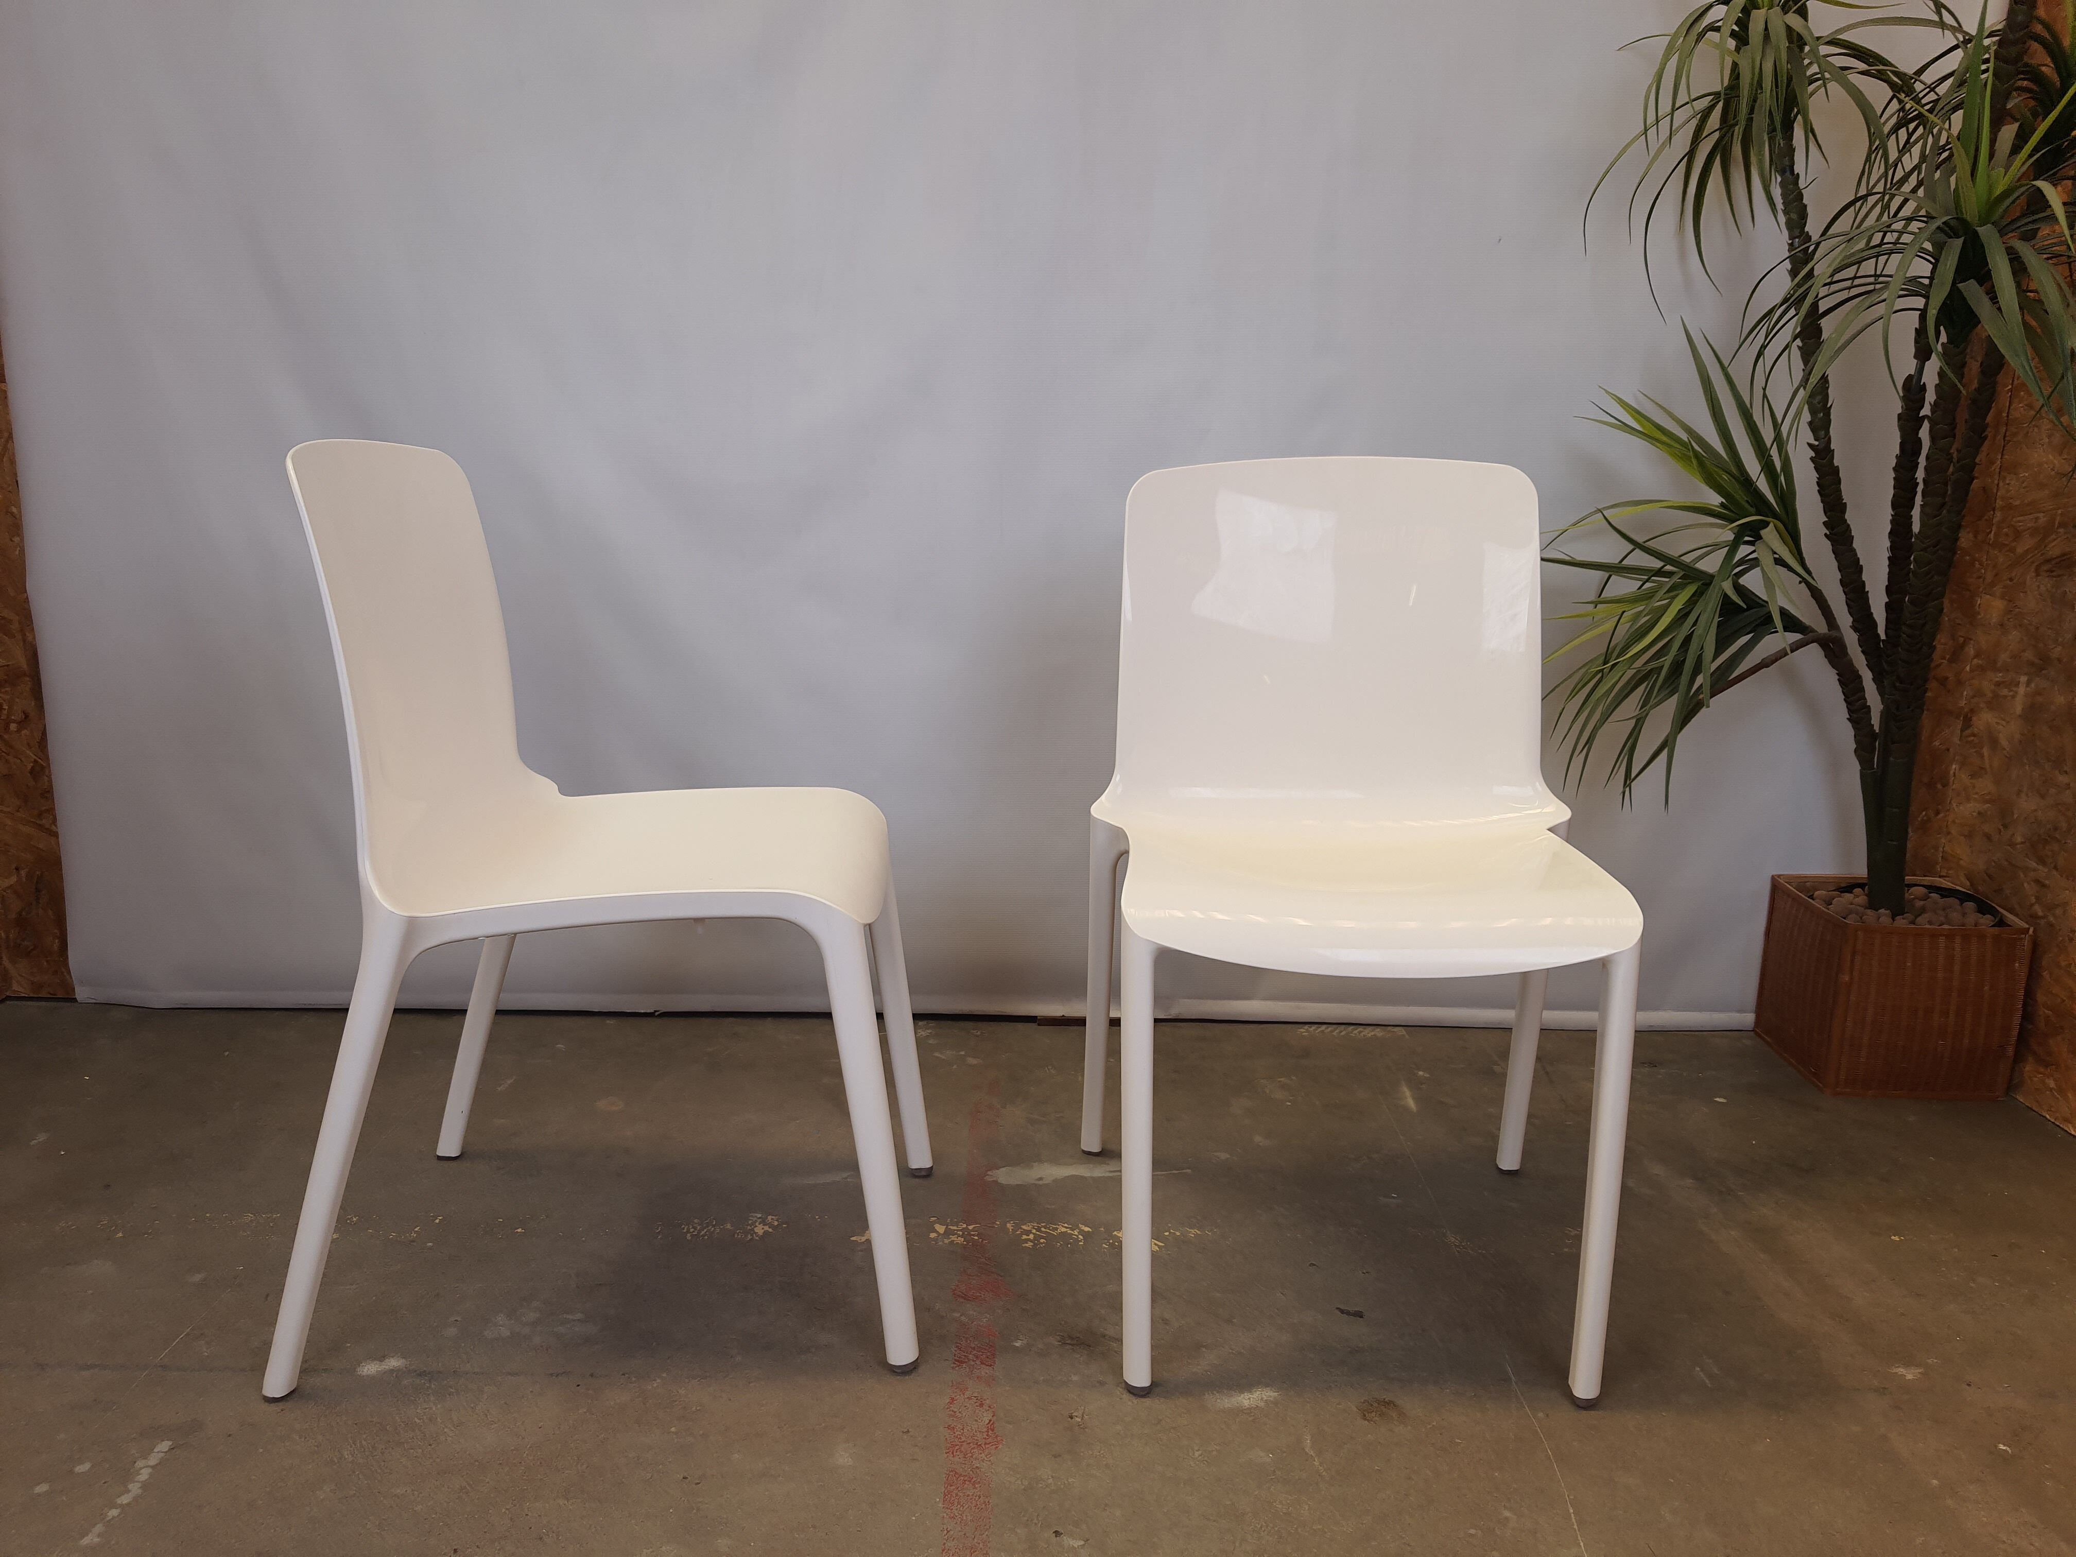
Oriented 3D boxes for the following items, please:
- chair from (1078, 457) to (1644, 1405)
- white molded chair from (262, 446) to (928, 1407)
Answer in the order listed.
[{"bbox_3d":[0.307,0.095,1.564,0.522,0.820,0.552,2,9,3],"label":"chair"},{"bbox_3d":[-0.392,0.087,1.529,0.552,0.820,0.522,1,9,-3],"label":"white molded chair"}]

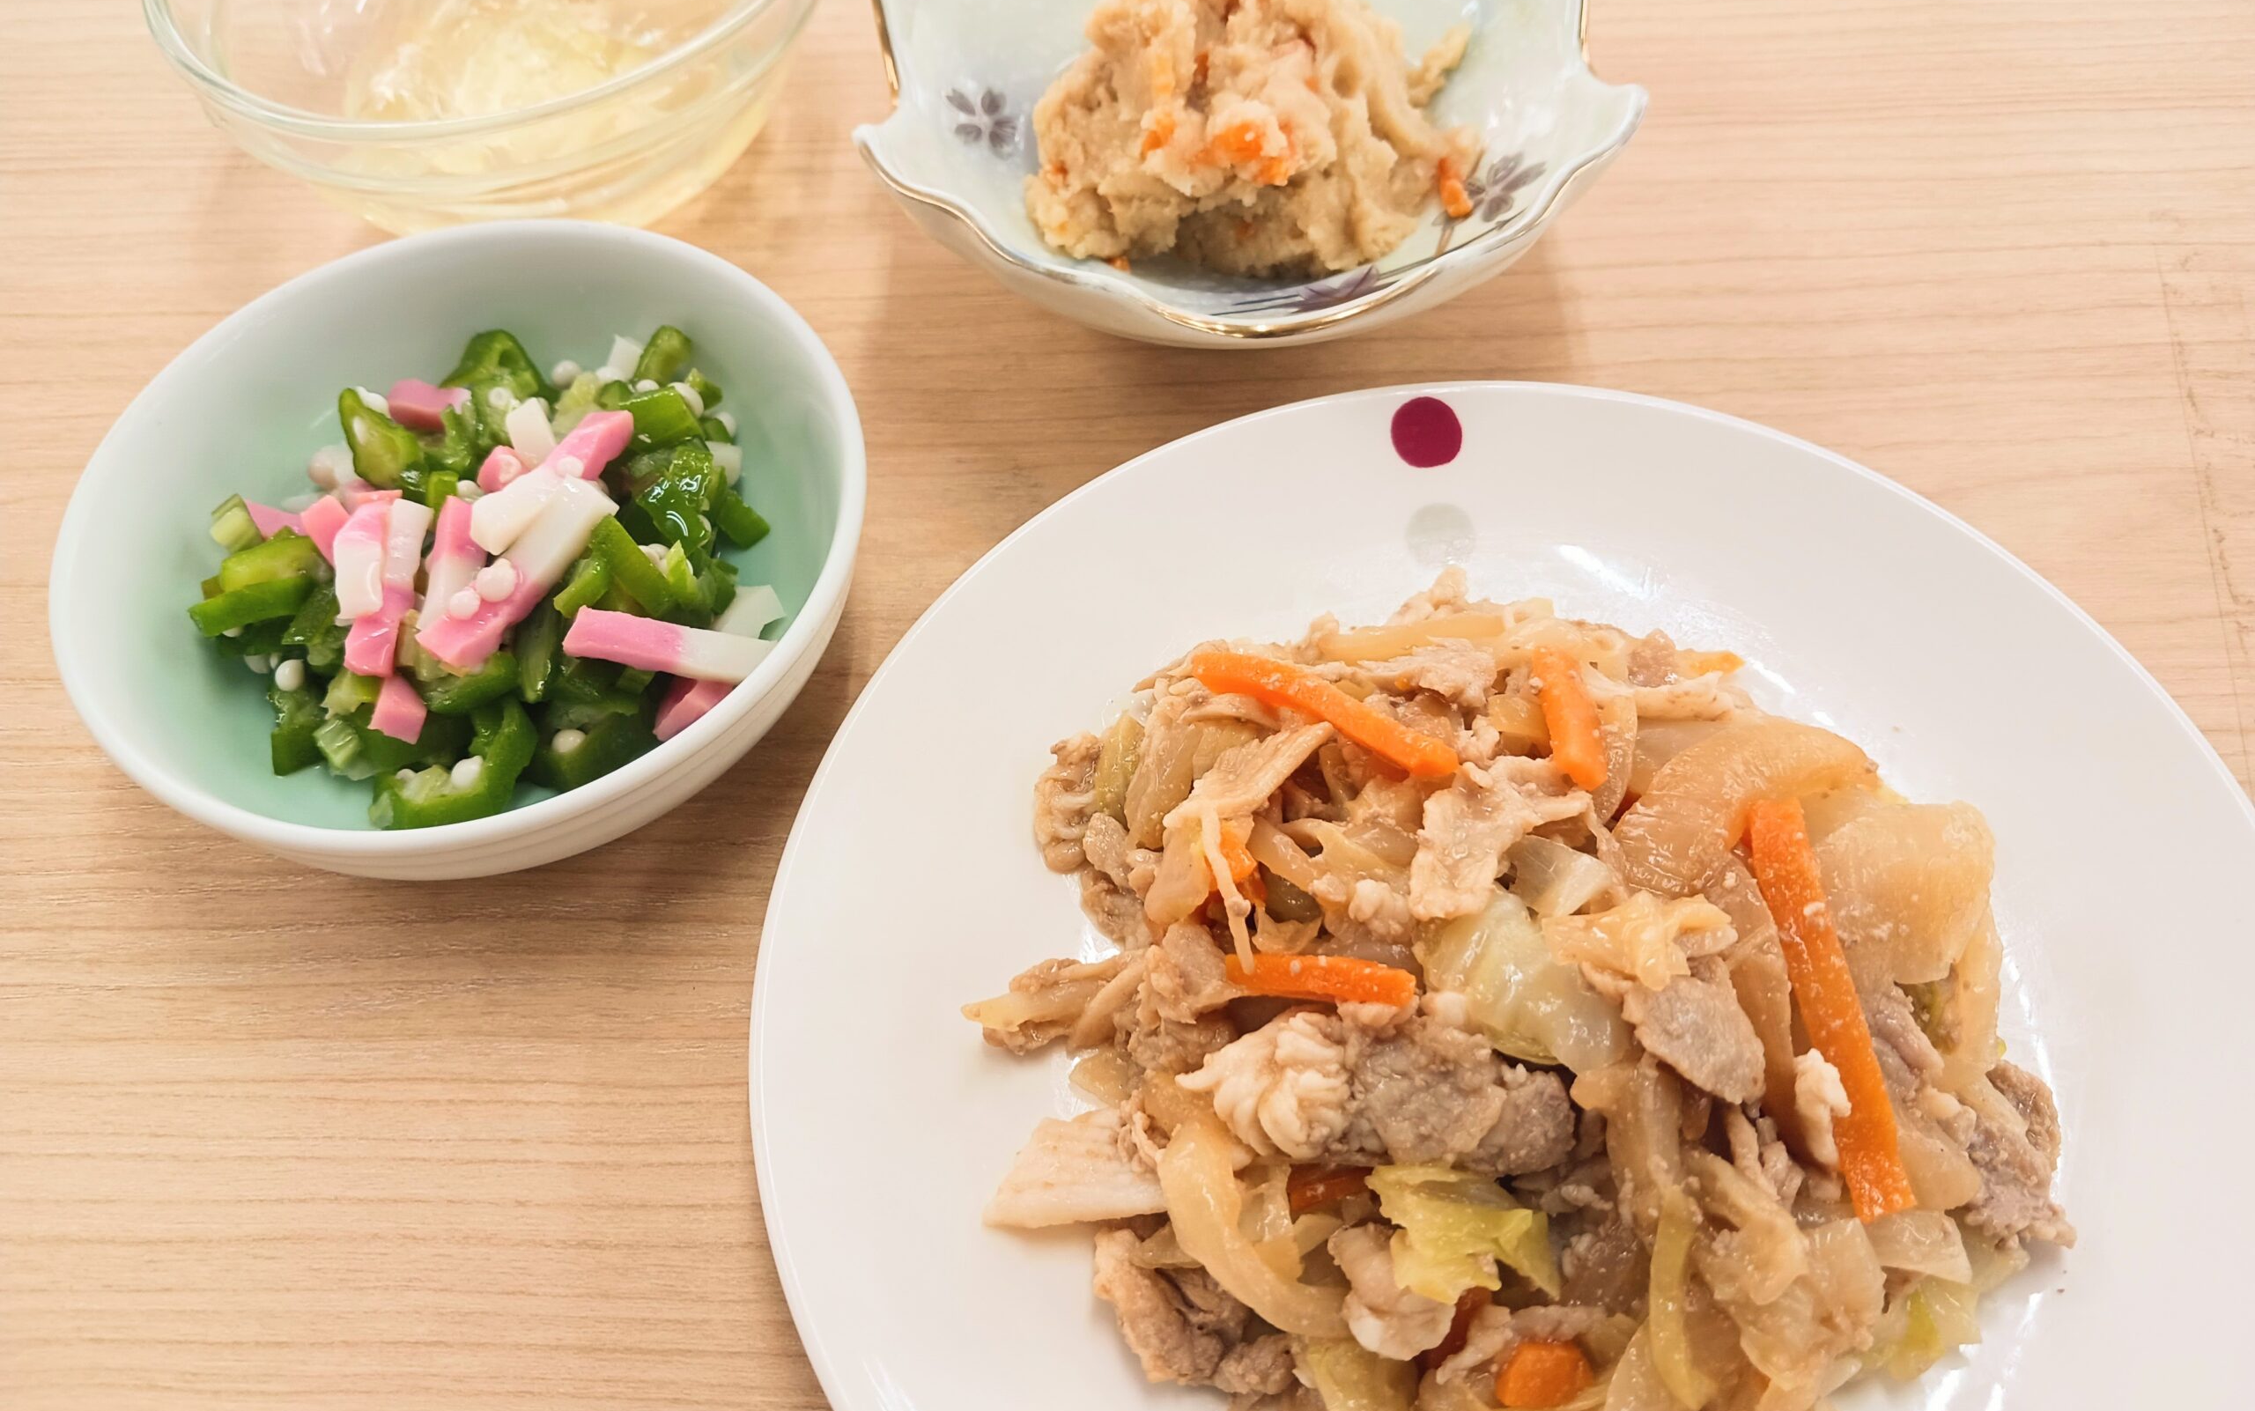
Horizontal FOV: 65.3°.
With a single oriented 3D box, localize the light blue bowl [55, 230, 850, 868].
[{"bbox_3d":[-0.103,-0.021,0.295,0.124,0.043,0.124,0,58,0],"label":"light blue bowl"}]

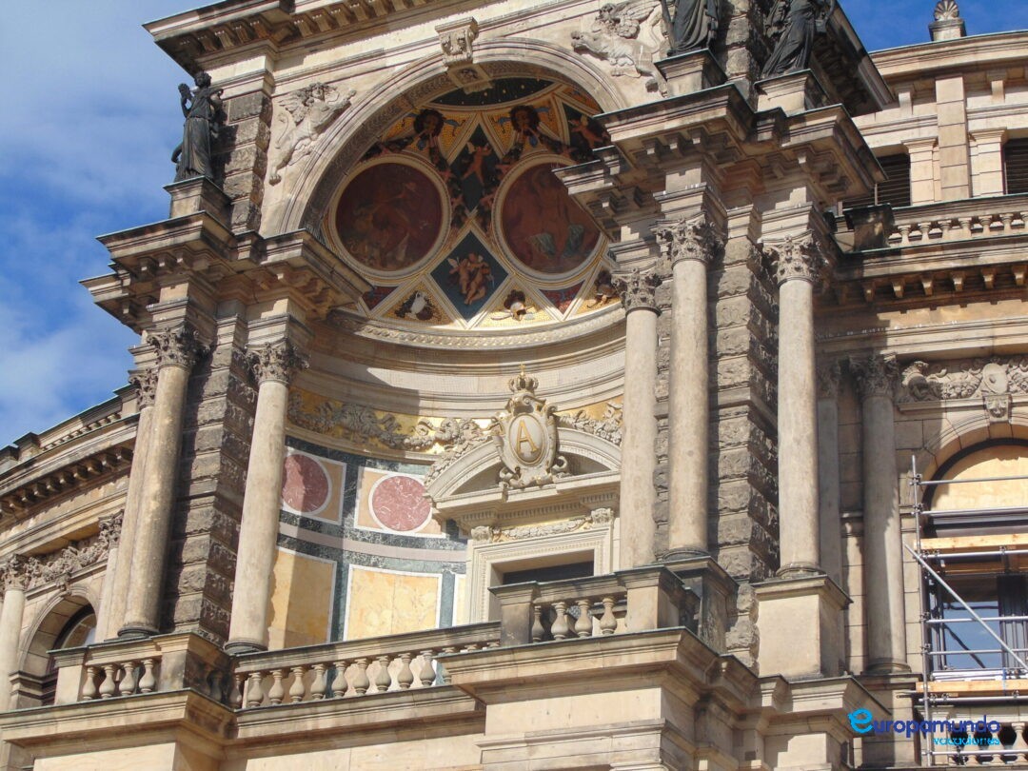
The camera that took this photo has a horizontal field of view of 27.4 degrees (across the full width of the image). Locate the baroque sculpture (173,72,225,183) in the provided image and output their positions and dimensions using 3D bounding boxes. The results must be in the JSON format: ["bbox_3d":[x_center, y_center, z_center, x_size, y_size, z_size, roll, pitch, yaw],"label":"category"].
[{"bbox_3d":[-5.093,-4.167,34.386,0.800,2.295,0.640,-10,-28,25],"label":"baroque sculpture"}]

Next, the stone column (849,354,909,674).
[{"bbox_3d":[5.186,1.774,29.749,0.680,4.781,0.680,-10,-28,25],"label":"stone column"}]

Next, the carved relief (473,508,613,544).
[{"bbox_3d":[0.424,2.239,33.391,2.480,0.289,0.270,-10,-28,25],"label":"carved relief"}]

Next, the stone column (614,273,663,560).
[{"bbox_3d":[1.644,0.739,27.549,0.724,4.813,0.724,2,-26,1],"label":"stone column"}]

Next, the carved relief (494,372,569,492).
[{"bbox_3d":[0.247,0.710,33.598,1.300,1.891,0.520,-10,-28,25],"label":"carved relief"}]

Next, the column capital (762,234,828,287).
[{"bbox_3d":[3.925,-1.673,29.509,0.710,0.582,0.710,-10,-28,25],"label":"column capital"}]

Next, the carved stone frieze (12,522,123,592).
[{"bbox_3d":[-8.190,3.296,38.761,0.301,0.583,3.196,24,-33,-37],"label":"carved stone frieze"}]

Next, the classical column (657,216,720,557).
[{"bbox_3d":[2.183,0.149,26.293,0.724,4.813,0.724,2,-26,1],"label":"classical column"}]

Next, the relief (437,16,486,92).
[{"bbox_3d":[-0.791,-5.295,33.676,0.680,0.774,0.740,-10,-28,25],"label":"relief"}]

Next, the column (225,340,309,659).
[{"bbox_3d":[-3.598,1.729,30.092,0.724,4.813,0.724,-10,-29,25],"label":"column"}]

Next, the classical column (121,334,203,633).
[{"bbox_3d":[-5.017,1.452,29.671,0.724,4.813,0.724,-10,-29,25],"label":"classical column"}]

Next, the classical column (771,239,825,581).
[{"bbox_3d":[3.559,0.337,26.537,0.724,4.813,0.724,-10,-29,25],"label":"classical column"}]

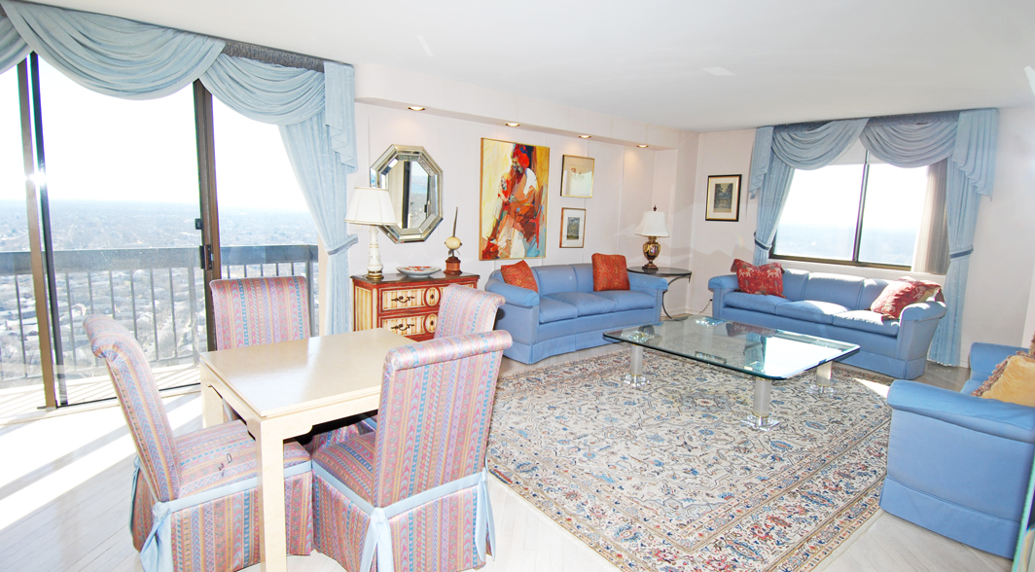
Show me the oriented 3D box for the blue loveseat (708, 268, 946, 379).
[{"bbox_3d":[3.364,0.309,5.874,0.969,0.829,2.176,-5,11,-40],"label":"blue loveseat"}]

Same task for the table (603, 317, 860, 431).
[{"bbox_3d":[1.829,0.677,4.560,1.532,0.394,1.591,-5,11,-40],"label":"table"}]

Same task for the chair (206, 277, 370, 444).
[{"bbox_3d":[-1.368,0.500,2.989,0.540,1.009,0.681,-5,11,-40],"label":"chair"}]

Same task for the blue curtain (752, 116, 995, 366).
[{"bbox_3d":[3.973,-0.605,6.285,0.240,2.655,2.400,-6,11,-43],"label":"blue curtain"}]

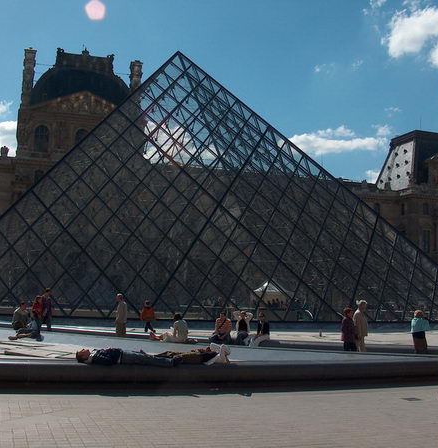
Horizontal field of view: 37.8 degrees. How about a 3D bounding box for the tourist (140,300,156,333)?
[{"bbox_3d":[-3.268,4.219,29.117,0.550,1.480,0.450,5,-8,-30],"label":"tourist"}]

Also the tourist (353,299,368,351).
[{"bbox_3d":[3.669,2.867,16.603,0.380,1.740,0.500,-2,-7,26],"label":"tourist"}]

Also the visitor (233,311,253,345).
[{"bbox_3d":[0.706,3.229,18.828,0.640,1.300,0.750,0,-7,14],"label":"visitor"}]

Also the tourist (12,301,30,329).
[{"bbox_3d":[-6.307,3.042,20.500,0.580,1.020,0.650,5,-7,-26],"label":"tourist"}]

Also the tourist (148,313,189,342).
[{"bbox_3d":[-1.345,2.813,17.400,1.020,0.800,0.500,-1,-7,25],"label":"tourist"}]

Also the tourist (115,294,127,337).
[{"bbox_3d":[-3.000,2.997,19.705,0.400,1.720,0.500,-1,-7,21],"label":"tourist"}]

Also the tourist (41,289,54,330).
[{"bbox_3d":[-5.583,2.983,20.903,0.420,1.740,0.500,-2,-7,26],"label":"tourist"}]

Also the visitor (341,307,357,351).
[{"bbox_3d":[3.373,2.962,16.611,0.360,1.600,0.480,-2,-7,26],"label":"visitor"}]

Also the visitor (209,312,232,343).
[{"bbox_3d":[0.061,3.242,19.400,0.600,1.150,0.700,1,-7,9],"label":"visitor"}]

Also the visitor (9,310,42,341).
[{"bbox_3d":[-4.956,2.613,16.400,0.780,0.770,0.550,0,-7,15],"label":"visitor"}]

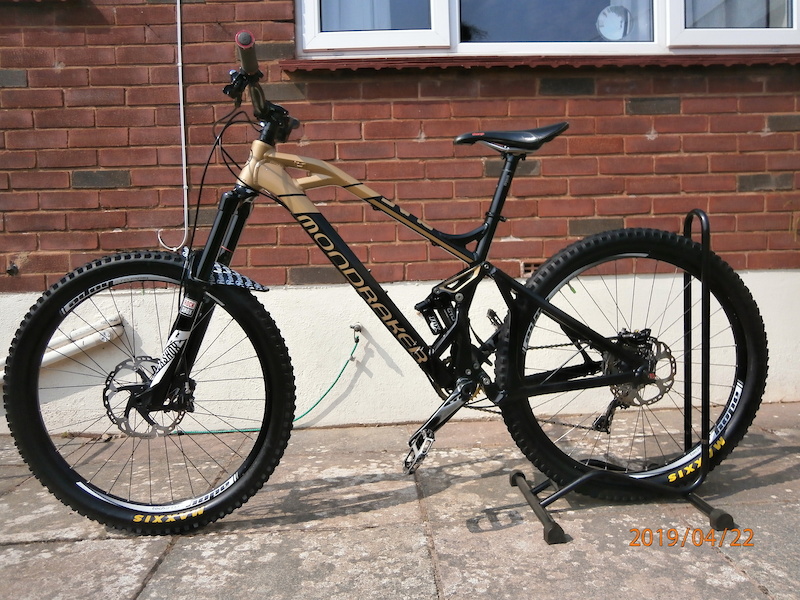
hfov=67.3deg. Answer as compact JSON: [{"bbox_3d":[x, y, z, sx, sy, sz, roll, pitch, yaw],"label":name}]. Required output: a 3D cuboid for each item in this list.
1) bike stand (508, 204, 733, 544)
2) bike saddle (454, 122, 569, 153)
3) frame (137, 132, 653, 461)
[{"bbox_3d":[0.549,0.156,1.553,0.460,0.770,0.360,-2,4,-4],"label":"bike stand"},{"bbox_3d":[0.274,-0.406,1.510,0.275,0.072,0.140,-2,4,-2],"label":"bike saddle"},{"bbox_3d":[-0.008,-0.030,1.515,1.260,0.760,0.220,-2,4,-2],"label":"frame"}]

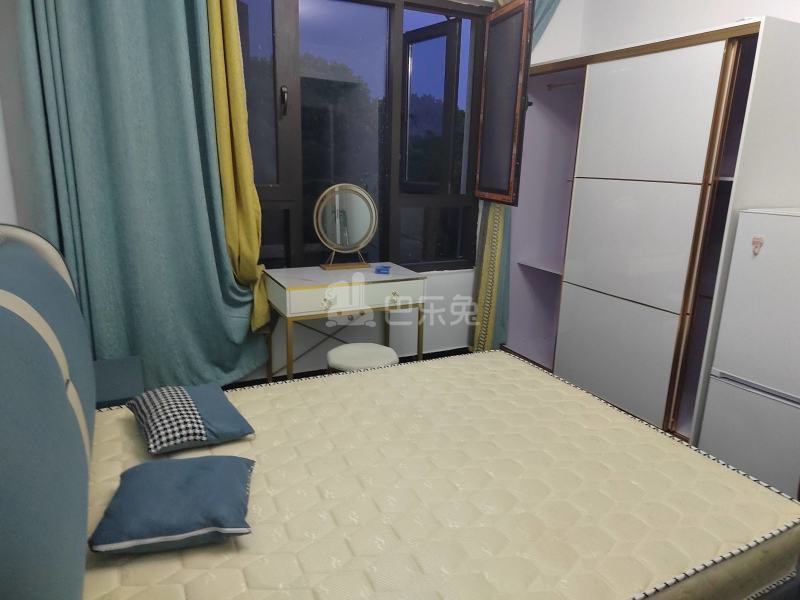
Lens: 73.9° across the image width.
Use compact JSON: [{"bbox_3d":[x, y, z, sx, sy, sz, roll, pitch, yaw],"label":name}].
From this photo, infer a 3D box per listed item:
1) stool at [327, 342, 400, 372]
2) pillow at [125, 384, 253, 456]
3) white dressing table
[{"bbox_3d":[-0.208,0.486,2.927,0.390,0.440,0.390,-5,15,-26],"label":"stool"},{"bbox_3d":[-0.759,0.411,1.910,0.350,0.125,0.380,-6,16,-30],"label":"pillow"},{"bbox_3d":[-0.325,0.219,3.174,0.811,0.758,0.494,-6,16,-26],"label":"white dressing table"}]

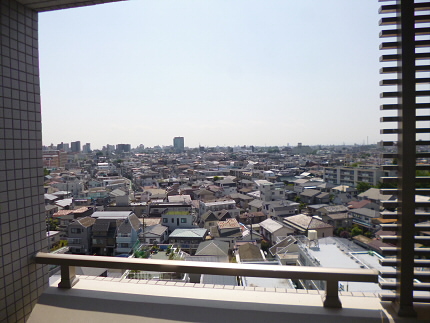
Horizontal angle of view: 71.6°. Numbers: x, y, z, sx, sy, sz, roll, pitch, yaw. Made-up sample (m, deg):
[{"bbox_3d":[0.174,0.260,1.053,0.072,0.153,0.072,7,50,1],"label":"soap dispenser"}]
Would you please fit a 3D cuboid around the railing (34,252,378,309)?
[{"bbox_3d":[-0.101,0.545,1.407,1.594,0.146,0.102,0,3,10],"label":"railing"}]

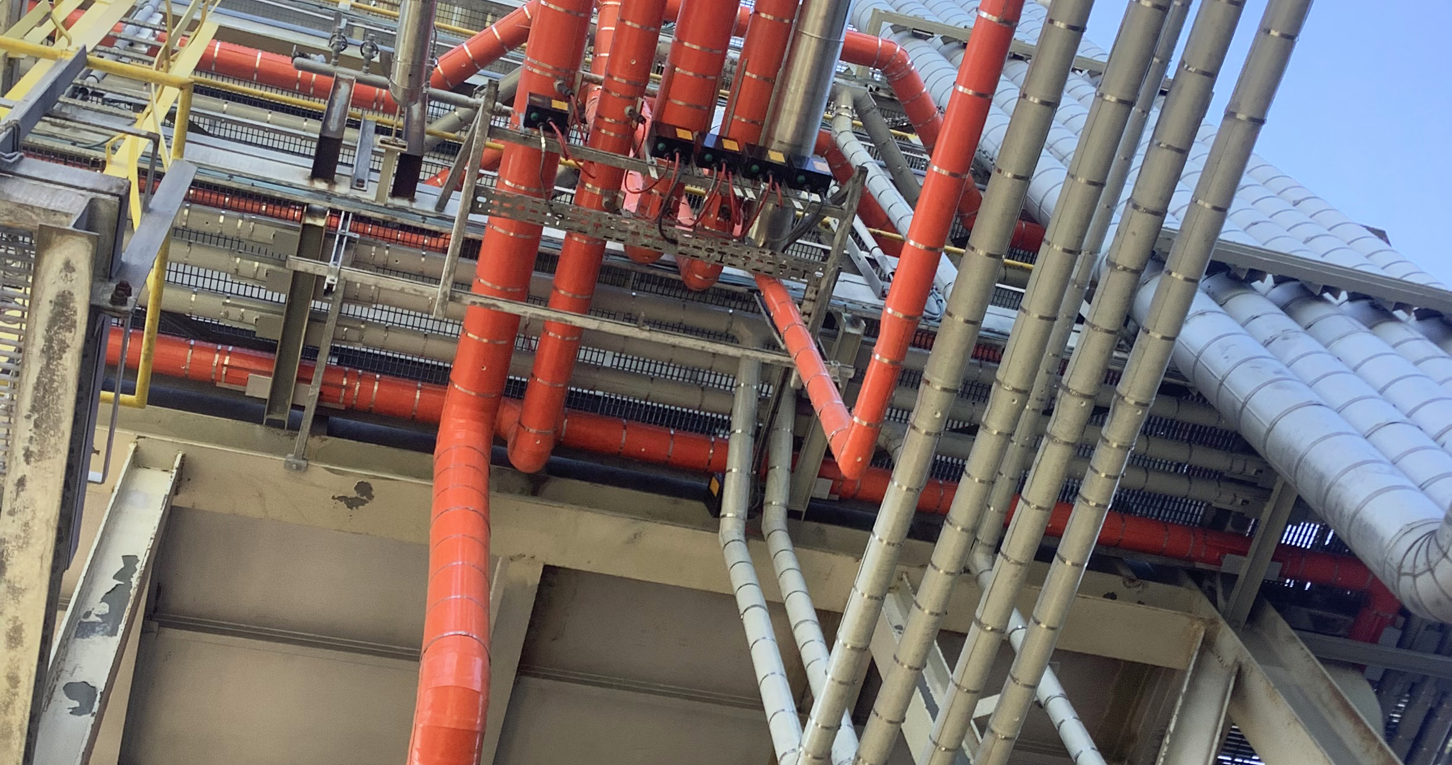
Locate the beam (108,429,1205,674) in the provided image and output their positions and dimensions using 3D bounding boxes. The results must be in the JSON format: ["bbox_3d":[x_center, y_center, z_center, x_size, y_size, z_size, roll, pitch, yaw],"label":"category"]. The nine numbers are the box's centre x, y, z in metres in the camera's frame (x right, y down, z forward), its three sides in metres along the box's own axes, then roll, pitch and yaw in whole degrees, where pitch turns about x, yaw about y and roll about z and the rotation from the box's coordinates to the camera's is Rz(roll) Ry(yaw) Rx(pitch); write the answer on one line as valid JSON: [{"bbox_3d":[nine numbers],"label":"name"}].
[{"bbox_3d":[-0.198,0.736,7.963,5.117,0.310,0.300,11,-68,-13],"label":"beam"}]

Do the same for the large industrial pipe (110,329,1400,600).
[{"bbox_3d":[0.373,0.462,8.416,6.520,0.200,0.210,11,-68,-13],"label":"large industrial pipe"}]

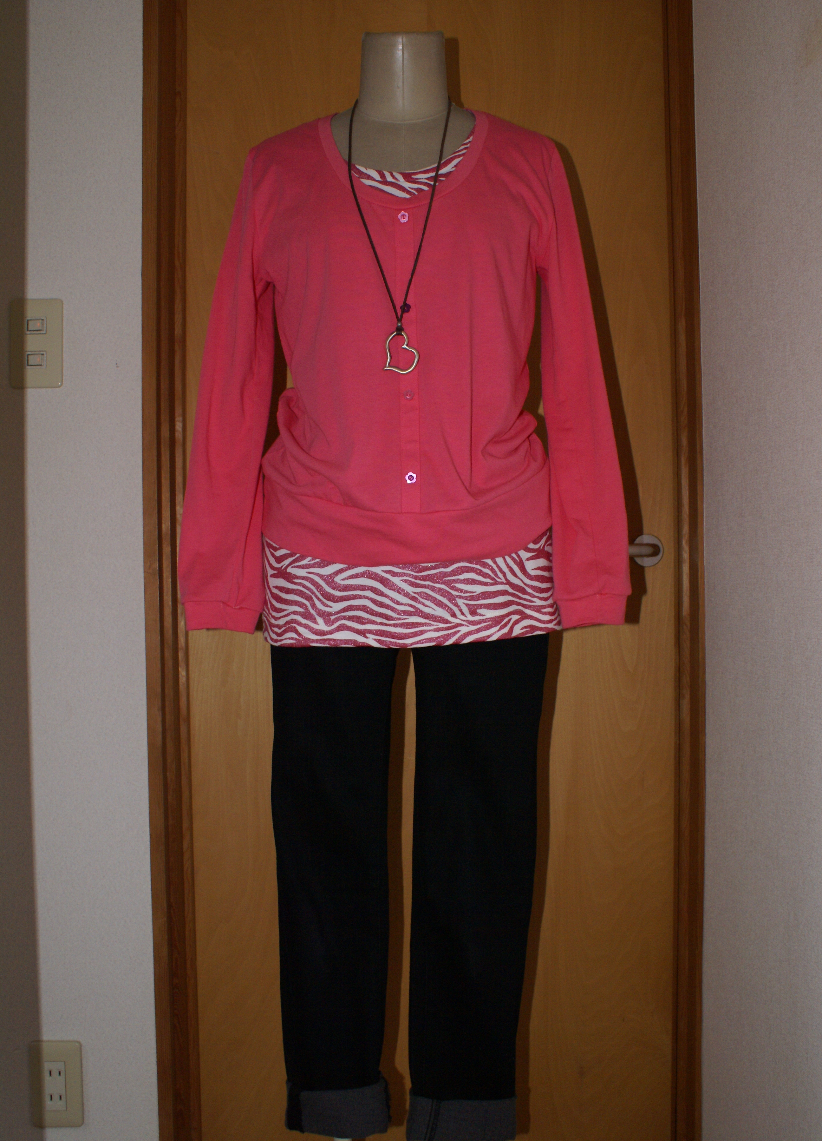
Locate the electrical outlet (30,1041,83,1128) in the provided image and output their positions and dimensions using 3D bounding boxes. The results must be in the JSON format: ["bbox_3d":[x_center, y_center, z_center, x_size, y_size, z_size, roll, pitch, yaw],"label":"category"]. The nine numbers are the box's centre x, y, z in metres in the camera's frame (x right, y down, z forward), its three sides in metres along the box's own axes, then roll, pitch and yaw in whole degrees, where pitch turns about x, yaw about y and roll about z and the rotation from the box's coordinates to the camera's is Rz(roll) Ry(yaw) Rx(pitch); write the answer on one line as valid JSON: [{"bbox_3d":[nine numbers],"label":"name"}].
[{"bbox_3d":[-0.479,0.694,1.385,0.071,0.120,0.010,-1,1,0],"label":"electrical outlet"}]

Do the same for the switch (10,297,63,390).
[{"bbox_3d":[-0.503,-0.305,1.378,0.071,0.120,0.010,-1,1,0],"label":"switch"}]

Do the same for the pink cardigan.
[{"bbox_3d":[-0.008,-0.233,1.205,0.525,0.615,0.240,-1,1,0],"label":"pink cardigan"}]

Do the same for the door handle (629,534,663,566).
[{"bbox_3d":[0.297,-0.029,1.455,0.135,0.048,0.060,-1,1,0],"label":"door handle"}]

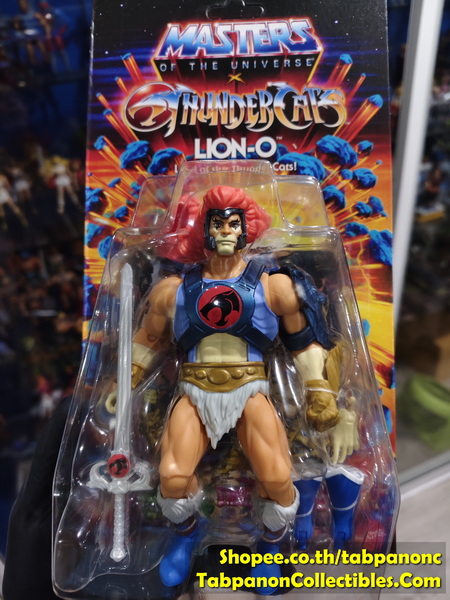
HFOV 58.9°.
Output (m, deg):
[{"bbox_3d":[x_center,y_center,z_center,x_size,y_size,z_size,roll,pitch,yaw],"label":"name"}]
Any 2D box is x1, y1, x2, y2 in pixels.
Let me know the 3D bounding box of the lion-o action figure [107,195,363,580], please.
[{"bbox_3d":[0.003,0.028,0.160,0.101,0.149,0.046,-1,-5,7],"label":"lion-o action figure"}]

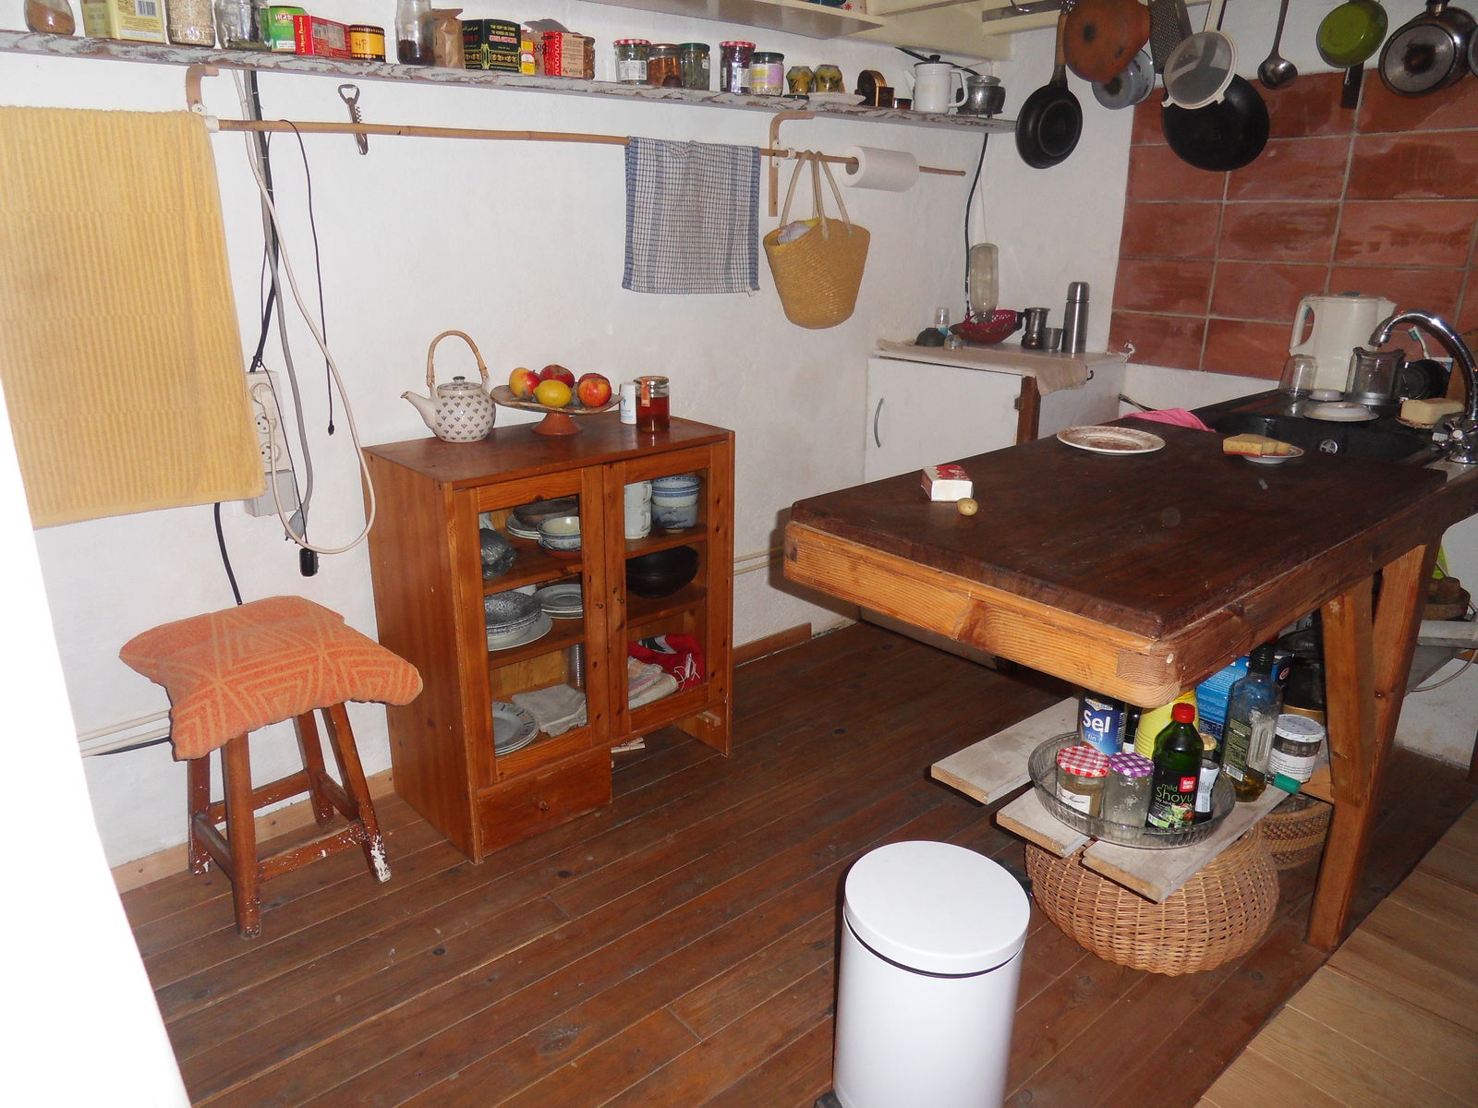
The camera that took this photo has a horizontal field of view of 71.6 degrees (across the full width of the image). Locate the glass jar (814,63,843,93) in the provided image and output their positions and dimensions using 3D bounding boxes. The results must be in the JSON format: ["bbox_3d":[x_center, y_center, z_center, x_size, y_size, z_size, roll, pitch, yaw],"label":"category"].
[{"bbox_3d":[0.235,-1.250,2.691,0.074,0.070,0.074,2,18,4],"label":"glass jar"}]

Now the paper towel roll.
[{"bbox_3d":[0.391,-1.066,2.846,0.225,0.108,0.108,-13,22,-40],"label":"paper towel roll"}]

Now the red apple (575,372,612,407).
[{"bbox_3d":[-0.329,-0.368,2.335,0.075,0.069,0.075,-2,19,-8],"label":"red apple"}]

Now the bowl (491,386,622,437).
[{"bbox_3d":[-0.400,-0.310,2.247,0.280,0.086,0.280,1,19,0],"label":"bowl"}]

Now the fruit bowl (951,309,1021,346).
[{"bbox_3d":[0.814,-0.745,3.384,0.225,0.095,0.225,5,19,12],"label":"fruit bowl"}]

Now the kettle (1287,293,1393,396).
[{"bbox_3d":[1.496,-0.529,2.559,0.215,0.235,0.140,17,24,39],"label":"kettle"}]

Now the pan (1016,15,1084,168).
[{"bbox_3d":[0.847,-1.251,2.759,0.210,0.400,0.050,-7,29,-24],"label":"pan"}]

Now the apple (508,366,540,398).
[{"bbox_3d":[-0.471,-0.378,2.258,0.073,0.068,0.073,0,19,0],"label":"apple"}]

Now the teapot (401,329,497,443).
[{"bbox_3d":[-0.623,-0.351,2.173,0.132,0.233,0.208,17,25,40],"label":"teapot"}]

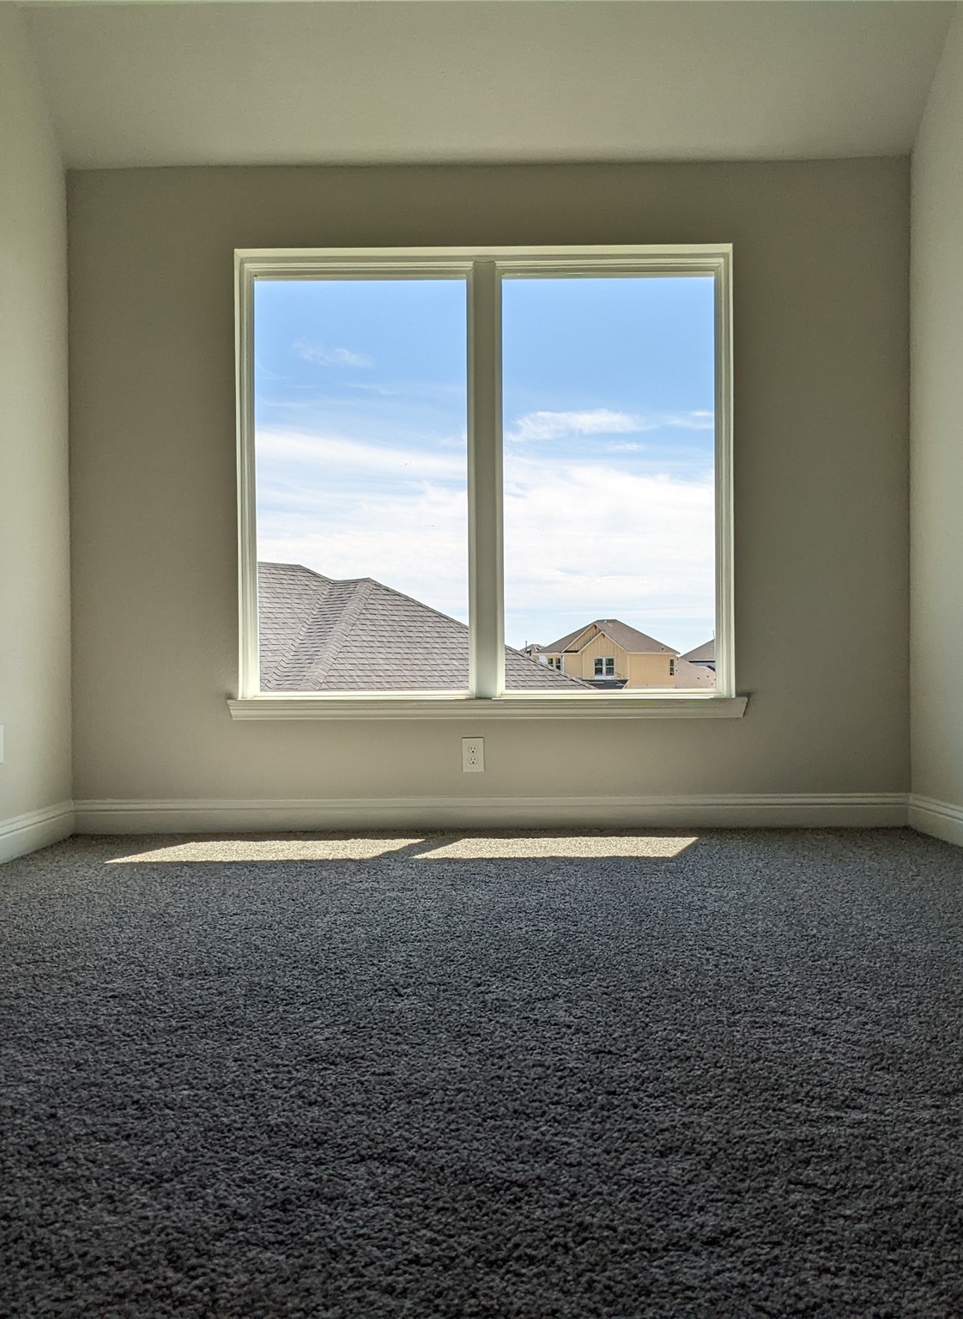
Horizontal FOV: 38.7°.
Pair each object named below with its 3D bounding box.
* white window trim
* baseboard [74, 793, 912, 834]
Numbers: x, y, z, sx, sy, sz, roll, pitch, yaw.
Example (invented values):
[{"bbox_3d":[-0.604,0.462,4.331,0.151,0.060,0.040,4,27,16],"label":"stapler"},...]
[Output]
[{"bbox_3d":[0.017,-0.642,5.001,1.870,1.720,0.100,0,-1,0],"label":"white window trim"},{"bbox_3d":[0.040,0.557,4.960,3.053,0.121,0.018,0,-1,0],"label":"baseboard"}]

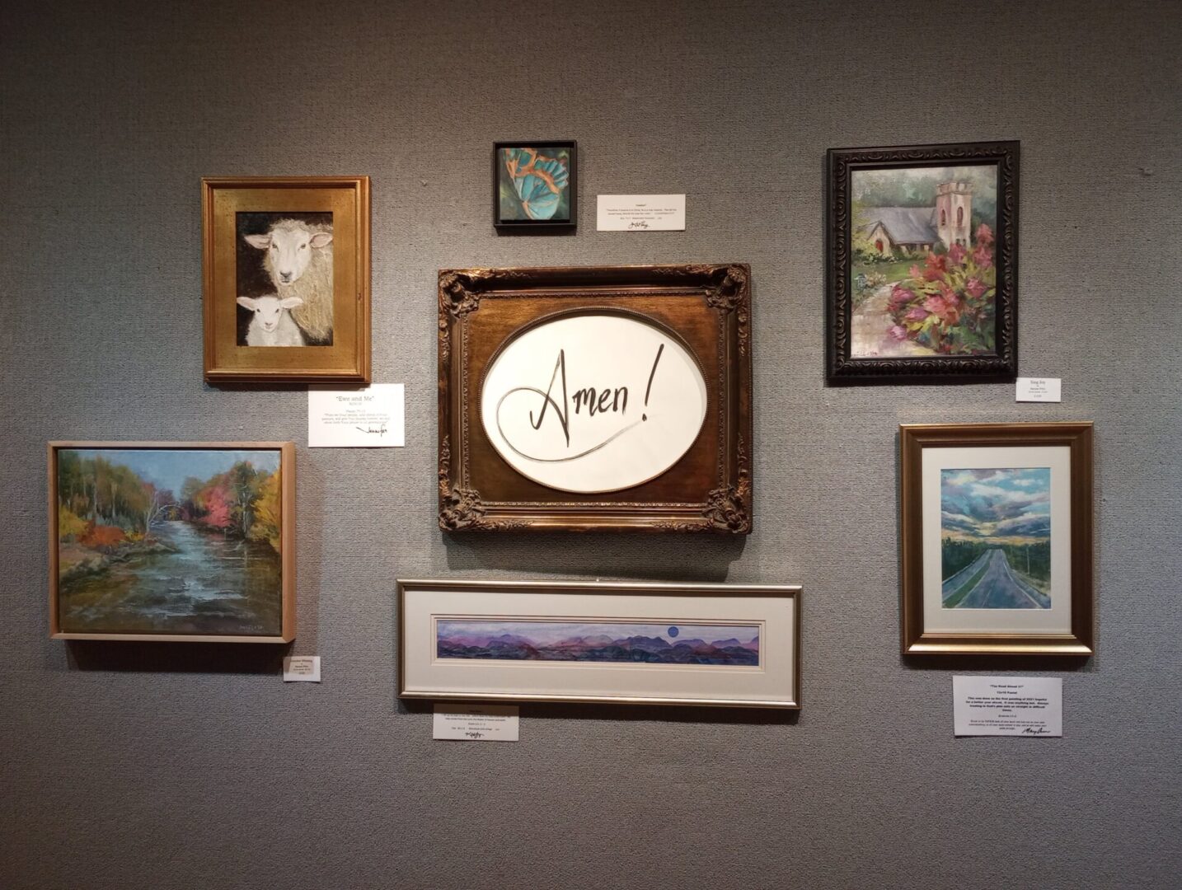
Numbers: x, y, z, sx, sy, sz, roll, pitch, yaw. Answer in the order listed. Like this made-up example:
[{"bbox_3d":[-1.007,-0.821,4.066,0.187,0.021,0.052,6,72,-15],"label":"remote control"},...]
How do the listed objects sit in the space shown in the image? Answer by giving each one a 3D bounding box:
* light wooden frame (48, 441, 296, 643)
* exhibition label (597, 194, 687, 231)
[{"bbox_3d":[-0.933,0.216,2.135,0.508,0.408,0.030,0,1,5],"label":"light wooden frame"},{"bbox_3d":[0.108,-0.497,2.051,0.189,0.076,0.004,1,1,5],"label":"exhibition label"}]

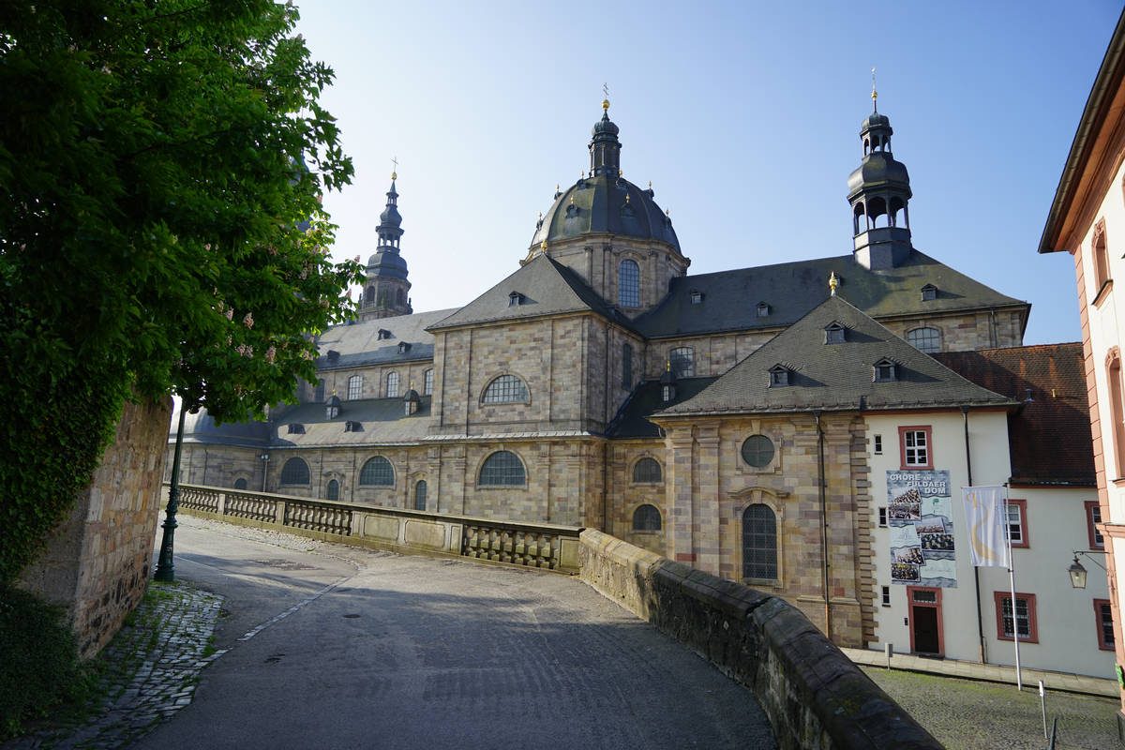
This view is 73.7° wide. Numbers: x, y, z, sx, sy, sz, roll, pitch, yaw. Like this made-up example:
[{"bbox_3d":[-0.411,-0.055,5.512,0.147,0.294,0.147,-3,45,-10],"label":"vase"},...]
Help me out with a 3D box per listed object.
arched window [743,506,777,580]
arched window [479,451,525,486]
[{"bbox_3d":[9.811,8.267,37.185,1.693,3.696,0.400,-4,-10,29],"label":"arched window"},{"bbox_3d":[-4.942,7.753,62.442,4.615,2.905,0.450,-4,-12,28],"label":"arched window"}]

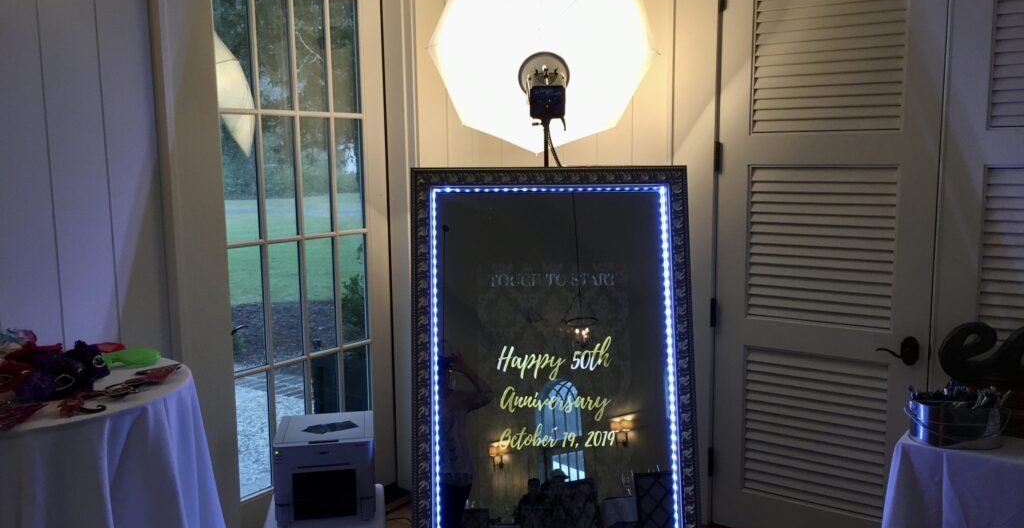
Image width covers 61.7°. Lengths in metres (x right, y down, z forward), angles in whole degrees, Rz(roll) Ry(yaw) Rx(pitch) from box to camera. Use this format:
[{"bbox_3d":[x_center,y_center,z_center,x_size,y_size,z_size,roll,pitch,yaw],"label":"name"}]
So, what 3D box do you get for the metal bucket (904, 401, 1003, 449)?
[{"bbox_3d":[1.335,0.462,2.602,0.285,0.128,0.285,3,9,28],"label":"metal bucket"}]

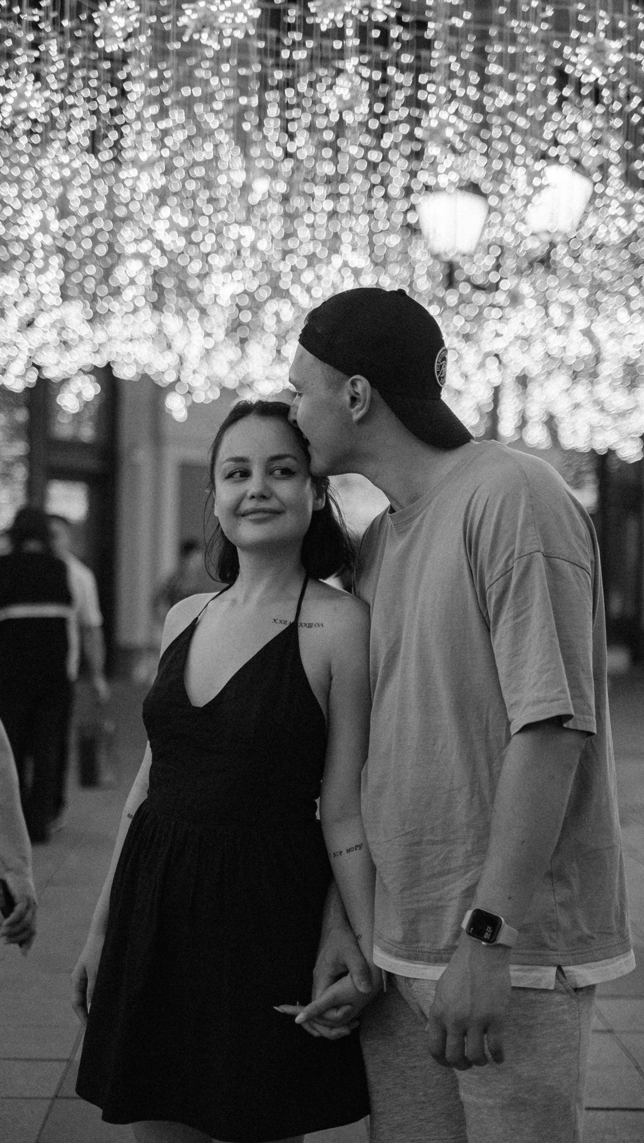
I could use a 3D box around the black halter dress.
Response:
[{"bbox_3d":[-0.143,0.385,2.420,0.430,0.780,0.360,1,0,28],"label":"black halter dress"}]

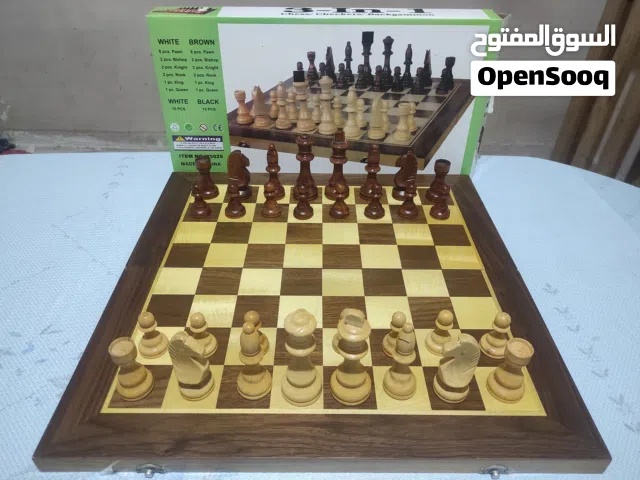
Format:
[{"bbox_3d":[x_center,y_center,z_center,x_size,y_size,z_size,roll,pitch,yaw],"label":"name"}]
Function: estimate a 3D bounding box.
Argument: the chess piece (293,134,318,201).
[{"bbox_3d":[-0.020,-0.108,0.677,0.037,0.095,0.037,0,38,0],"label":"chess piece"}]

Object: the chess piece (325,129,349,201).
[{"bbox_3d":[0.027,-0.110,0.676,0.037,0.100,0.037,0,38,0],"label":"chess piece"}]

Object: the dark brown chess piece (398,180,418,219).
[{"bbox_3d":[0.127,-0.057,0.653,0.029,0.049,0.029,0,37,0],"label":"dark brown chess piece"}]

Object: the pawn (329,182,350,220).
[{"bbox_3d":[0.028,-0.057,0.649,0.029,0.049,0.029,0,38,0],"label":"pawn"}]

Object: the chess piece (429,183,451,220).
[{"bbox_3d":[0.149,-0.048,0.563,0.025,0.041,0.025,0,37,0],"label":"chess piece"}]

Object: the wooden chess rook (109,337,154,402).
[{"bbox_3d":[-0.174,0.116,0.421,0.035,0.054,0.035,0,38,0],"label":"wooden chess rook"}]

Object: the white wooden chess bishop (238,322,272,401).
[{"bbox_3d":[-0.060,0.104,0.407,0.031,0.082,0.031,0,37,0],"label":"white wooden chess bishop"}]

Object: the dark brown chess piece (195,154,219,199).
[{"bbox_3d":[-0.172,-0.093,0.690,0.033,0.056,0.033,0,37,0],"label":"dark brown chess piece"}]

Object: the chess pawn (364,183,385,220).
[{"bbox_3d":[0.078,-0.058,0.653,0.029,0.049,0.029,0,37,0],"label":"chess pawn"}]

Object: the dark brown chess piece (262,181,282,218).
[{"bbox_3d":[-0.068,-0.059,0.650,0.029,0.049,0.029,0,38,0],"label":"dark brown chess piece"}]

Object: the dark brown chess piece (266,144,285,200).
[{"bbox_3d":[-0.070,-0.104,0.683,0.033,0.083,0.033,0,37,0],"label":"dark brown chess piece"}]

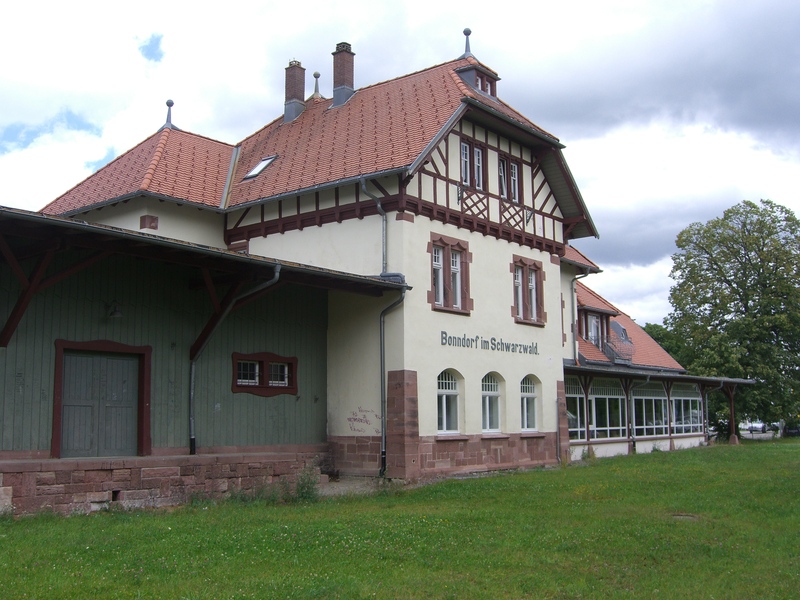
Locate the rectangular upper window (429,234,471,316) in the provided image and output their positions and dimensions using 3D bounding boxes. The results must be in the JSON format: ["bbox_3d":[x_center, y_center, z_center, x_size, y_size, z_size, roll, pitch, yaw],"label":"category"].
[{"bbox_3d":[1.348,-0.679,24.068,0.200,2.125,1.877,-6,-10,38],"label":"rectangular upper window"}]

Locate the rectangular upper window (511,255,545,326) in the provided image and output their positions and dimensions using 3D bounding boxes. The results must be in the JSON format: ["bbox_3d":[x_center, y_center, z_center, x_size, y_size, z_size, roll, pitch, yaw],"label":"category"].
[{"bbox_3d":[3.952,-0.243,27.264,0.200,2.116,1.877,-6,-10,38],"label":"rectangular upper window"}]

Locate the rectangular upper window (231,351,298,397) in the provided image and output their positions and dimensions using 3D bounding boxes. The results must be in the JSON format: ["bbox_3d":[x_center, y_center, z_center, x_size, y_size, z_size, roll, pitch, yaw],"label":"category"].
[{"bbox_3d":[-3.401,1.875,22.001,0.150,1.105,2.192,-6,-10,38],"label":"rectangular upper window"}]

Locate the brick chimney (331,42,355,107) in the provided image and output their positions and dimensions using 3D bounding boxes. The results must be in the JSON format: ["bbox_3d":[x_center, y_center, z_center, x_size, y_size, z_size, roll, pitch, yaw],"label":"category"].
[{"bbox_3d":[-1.877,-7.564,29.700,0.553,2.278,0.553,-6,-10,38],"label":"brick chimney"}]

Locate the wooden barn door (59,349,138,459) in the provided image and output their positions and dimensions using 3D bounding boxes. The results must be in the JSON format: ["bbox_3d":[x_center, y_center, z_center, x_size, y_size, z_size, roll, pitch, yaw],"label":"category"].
[{"bbox_3d":[-6.354,2.222,18.587,0.120,2.173,1.887,-6,-10,38],"label":"wooden barn door"}]

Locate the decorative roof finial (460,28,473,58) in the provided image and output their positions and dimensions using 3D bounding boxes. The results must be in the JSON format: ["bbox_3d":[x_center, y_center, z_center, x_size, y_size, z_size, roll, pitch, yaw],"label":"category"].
[{"bbox_3d":[2.100,-7.900,27.036,0.324,0.953,0.324,-6,-10,38],"label":"decorative roof finial"}]

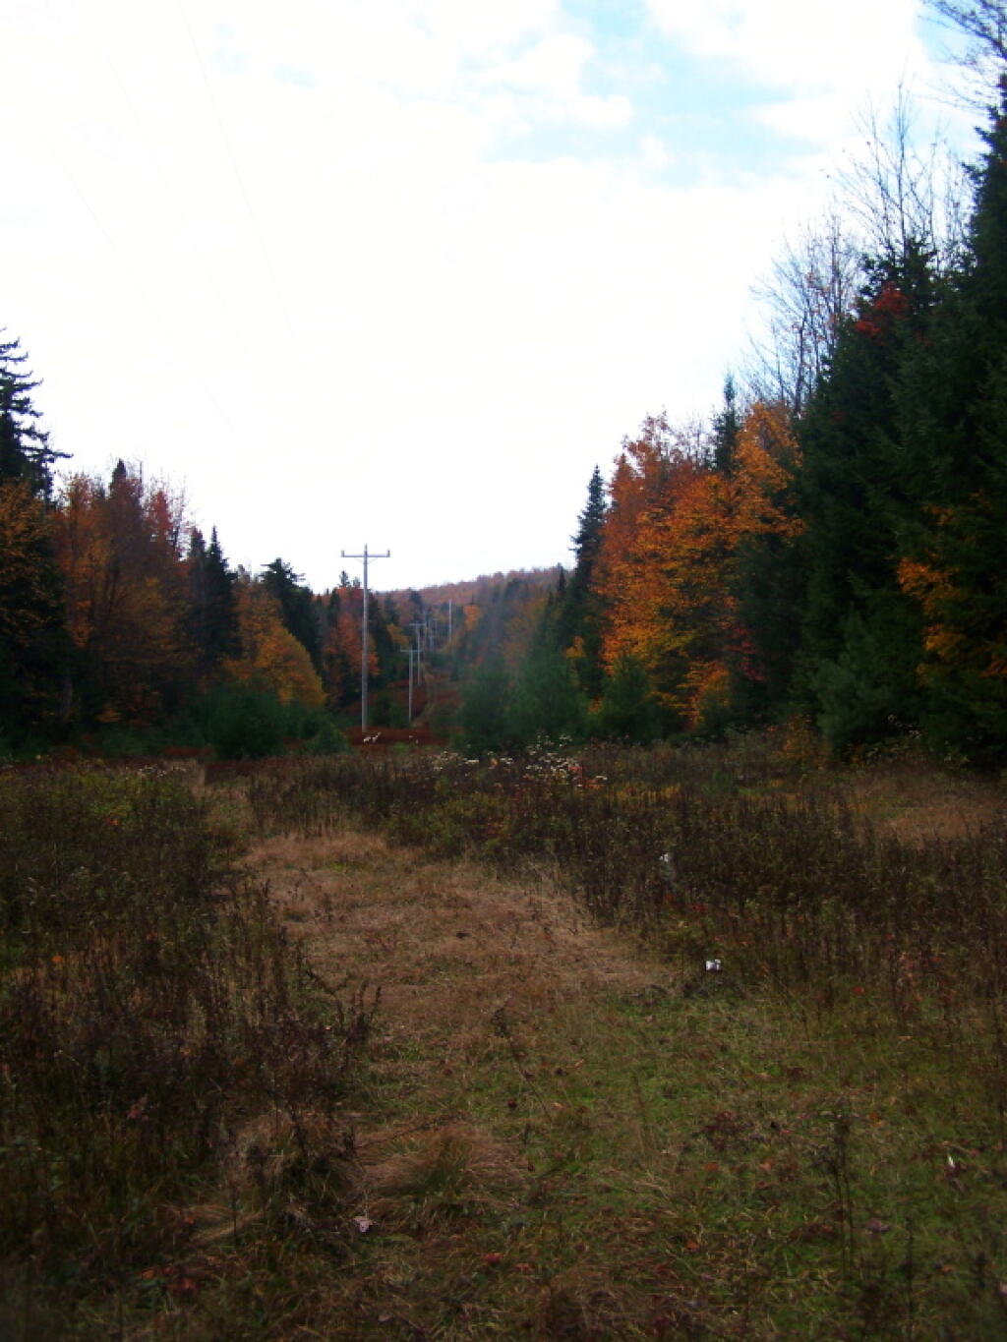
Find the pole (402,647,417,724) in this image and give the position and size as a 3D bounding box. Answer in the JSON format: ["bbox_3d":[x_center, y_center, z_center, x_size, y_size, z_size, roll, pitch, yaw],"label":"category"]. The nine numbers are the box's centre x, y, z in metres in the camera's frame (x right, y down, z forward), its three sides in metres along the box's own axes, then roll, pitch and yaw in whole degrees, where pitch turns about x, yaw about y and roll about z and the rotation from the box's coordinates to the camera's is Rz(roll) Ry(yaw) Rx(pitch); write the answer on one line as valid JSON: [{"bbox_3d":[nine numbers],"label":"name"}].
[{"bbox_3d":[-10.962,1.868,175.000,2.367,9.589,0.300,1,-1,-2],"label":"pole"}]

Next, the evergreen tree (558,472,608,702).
[{"bbox_3d":[5.178,-5.246,97.000,3.521,16.635,3.521,1,-1,0],"label":"evergreen tree"}]

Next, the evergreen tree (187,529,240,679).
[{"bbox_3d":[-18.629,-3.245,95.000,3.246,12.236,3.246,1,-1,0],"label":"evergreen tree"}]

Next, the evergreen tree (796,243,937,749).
[{"bbox_3d":[11.345,-5.368,46.000,4.584,16.007,4.584,1,-1,0],"label":"evergreen tree"}]

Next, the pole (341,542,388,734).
[{"bbox_3d":[-7.207,-1.644,77.000,2.466,10.027,0.300,1,-1,-2],"label":"pole"}]

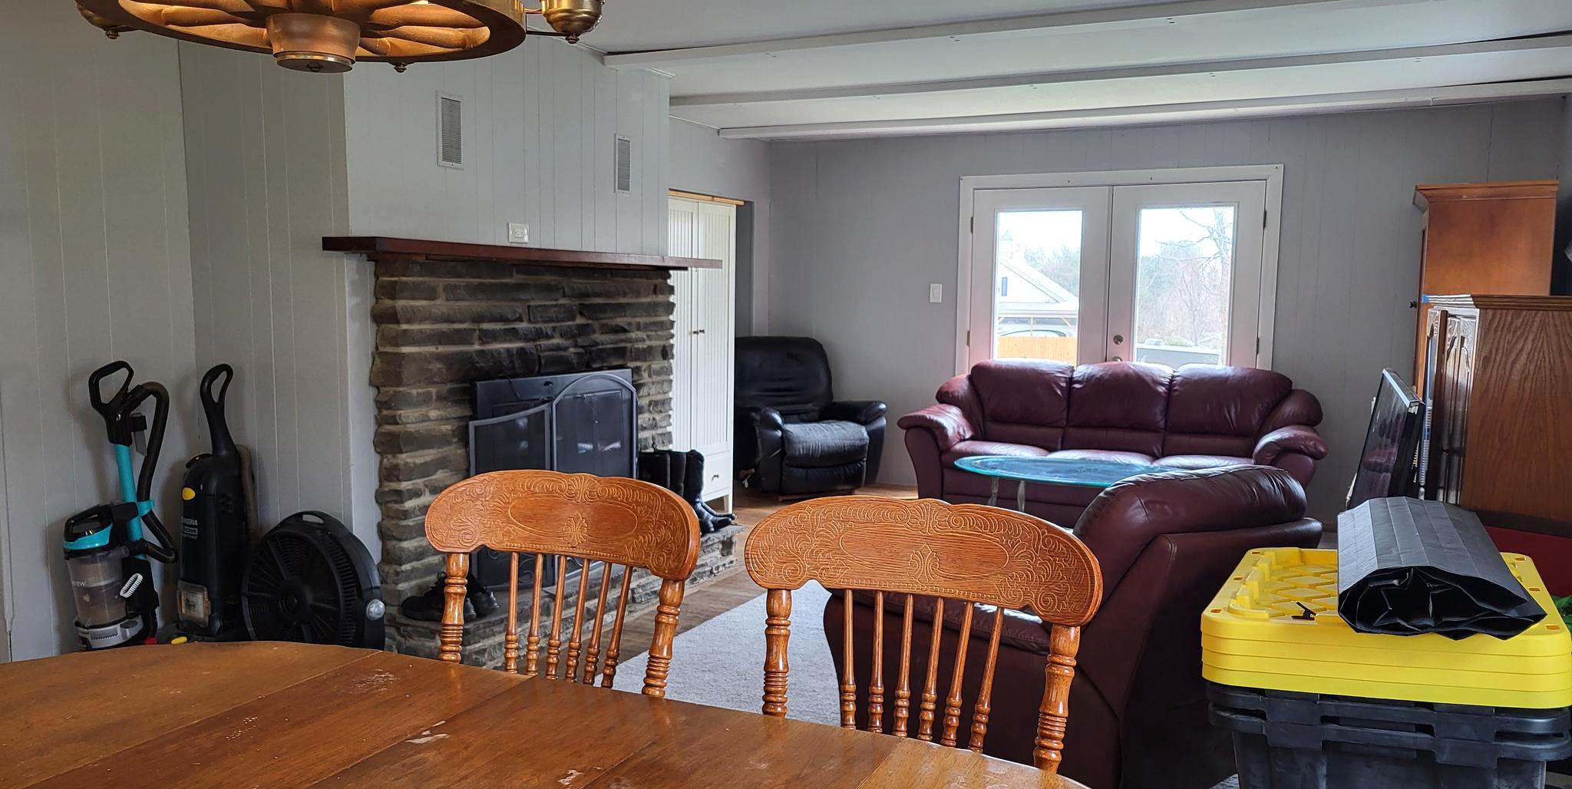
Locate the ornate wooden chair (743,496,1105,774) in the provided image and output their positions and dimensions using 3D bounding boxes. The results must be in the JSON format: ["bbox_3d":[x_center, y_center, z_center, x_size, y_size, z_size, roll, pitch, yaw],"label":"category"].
[{"bbox_3d":[0.089,0.716,1.565,0.530,1.080,0.580,3,6,23],"label":"ornate wooden chair"}]

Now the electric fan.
[{"bbox_3d":[-1.601,0.710,4.010,0.560,0.590,0.200,3,6,27],"label":"electric fan"}]

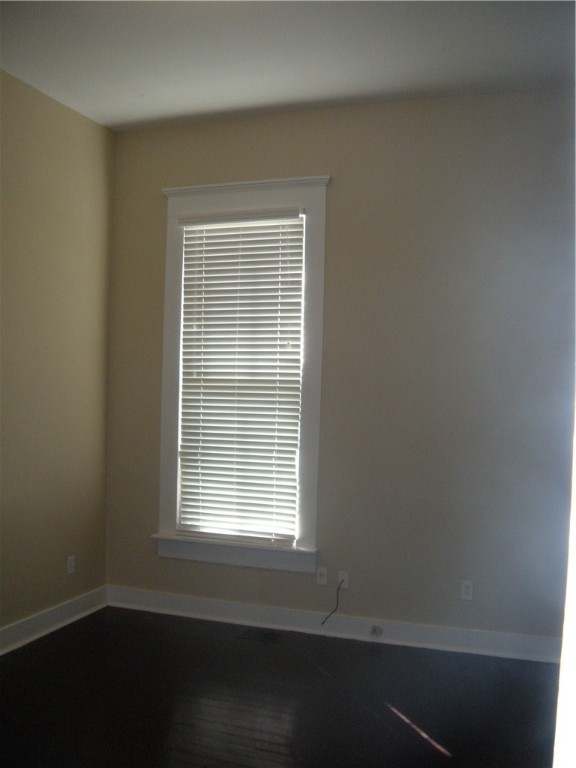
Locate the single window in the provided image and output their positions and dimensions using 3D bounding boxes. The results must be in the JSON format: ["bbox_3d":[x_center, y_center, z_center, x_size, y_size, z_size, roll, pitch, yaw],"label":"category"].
[{"bbox_3d":[-0.333,-0.066,5.147,1.215,2.532,0.120,1,0,20],"label":"single window"}]

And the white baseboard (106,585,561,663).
[{"bbox_3d":[0.175,1.516,4.958,3.050,0.147,0.025,1,0,20],"label":"white baseboard"}]

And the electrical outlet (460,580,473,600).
[{"bbox_3d":[1.072,1.237,4.640,0.070,0.113,0.012,1,0,20],"label":"electrical outlet"}]

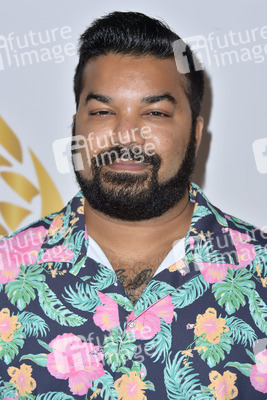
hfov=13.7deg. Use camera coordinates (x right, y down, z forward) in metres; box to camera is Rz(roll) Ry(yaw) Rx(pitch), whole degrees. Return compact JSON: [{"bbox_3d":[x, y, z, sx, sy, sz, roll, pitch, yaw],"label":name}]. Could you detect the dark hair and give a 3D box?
[{"bbox_3d":[0.009,-0.156,1.420,0.165,0.170,0.205,0,0,12],"label":"dark hair"}]

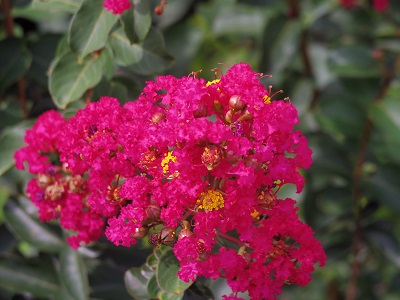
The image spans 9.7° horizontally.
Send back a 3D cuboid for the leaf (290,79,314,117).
[{"bbox_3d":[0.072,-0.037,1.650,0.017,0.030,0.006,12,-20,33],"label":"leaf"}]

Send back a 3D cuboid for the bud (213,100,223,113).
[{"bbox_3d":[0.009,-0.023,1.253,0.005,0.006,0.005,0,12,0],"label":"bud"}]

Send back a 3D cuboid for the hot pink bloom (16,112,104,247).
[{"bbox_3d":[-0.076,0.016,1.270,0.048,0.074,0.050,0,12,0],"label":"hot pink bloom"}]

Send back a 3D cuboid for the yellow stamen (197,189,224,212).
[{"bbox_3d":[0.006,0.026,1.235,0.014,0.013,0.008,0,12,0],"label":"yellow stamen"}]

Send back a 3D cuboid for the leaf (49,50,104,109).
[{"bbox_3d":[-0.069,-0.039,1.320,0.026,0.042,0.008,28,-26,7],"label":"leaf"}]

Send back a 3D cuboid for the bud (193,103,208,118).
[{"bbox_3d":[0.000,-0.021,1.253,0.007,0.009,0.008,0,12,0],"label":"bud"}]

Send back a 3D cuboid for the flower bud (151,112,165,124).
[{"bbox_3d":[-0.023,-0.017,1.250,0.007,0.006,0.007,0,12,0],"label":"flower bud"}]

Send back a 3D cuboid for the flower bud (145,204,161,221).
[{"bbox_3d":[-0.025,0.033,1.250,0.008,0.008,0.008,0,12,0],"label":"flower bud"}]

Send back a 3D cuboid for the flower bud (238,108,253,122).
[{"bbox_3d":[0.024,-0.018,1.253,0.009,0.007,0.007,0,12,0],"label":"flower bud"}]

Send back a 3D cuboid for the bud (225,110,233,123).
[{"bbox_3d":[0.015,-0.018,1.250,0.004,0.006,0.005,0,12,0],"label":"bud"}]

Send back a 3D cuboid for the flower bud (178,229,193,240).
[{"bbox_3d":[-0.008,0.045,1.240,0.007,0.008,0.007,0,-24,0],"label":"flower bud"}]

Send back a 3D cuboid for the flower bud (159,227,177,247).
[{"bbox_3d":[-0.017,0.045,1.240,0.009,0.009,0.009,-30,0,45],"label":"flower bud"}]

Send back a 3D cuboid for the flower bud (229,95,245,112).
[{"bbox_3d":[0.019,-0.025,1.247,0.008,0.010,0.009,0,12,0],"label":"flower bud"}]

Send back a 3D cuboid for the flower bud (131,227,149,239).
[{"bbox_3d":[-0.032,0.043,1.240,0.008,0.007,0.007,-41,0,-21],"label":"flower bud"}]

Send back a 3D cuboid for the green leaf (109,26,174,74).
[{"bbox_3d":[-0.032,-0.056,1.330,0.036,0.027,0.015,0,12,0],"label":"green leaf"}]

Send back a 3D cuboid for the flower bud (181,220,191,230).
[{"bbox_3d":[-0.008,0.040,1.240,0.005,0.006,0.005,0,-24,0],"label":"flower bud"}]

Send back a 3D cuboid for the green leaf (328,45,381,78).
[{"bbox_3d":[0.110,-0.063,1.680,0.039,0.007,0.026,-15,55,-17],"label":"green leaf"}]

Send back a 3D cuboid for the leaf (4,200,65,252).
[{"bbox_3d":[-0.103,0.048,1.480,0.048,0.022,0.009,37,-25,-15],"label":"leaf"}]

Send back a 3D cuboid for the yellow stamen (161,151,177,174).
[{"bbox_3d":[-0.017,0.007,1.245,0.008,0.013,0.008,0,12,0],"label":"yellow stamen"}]

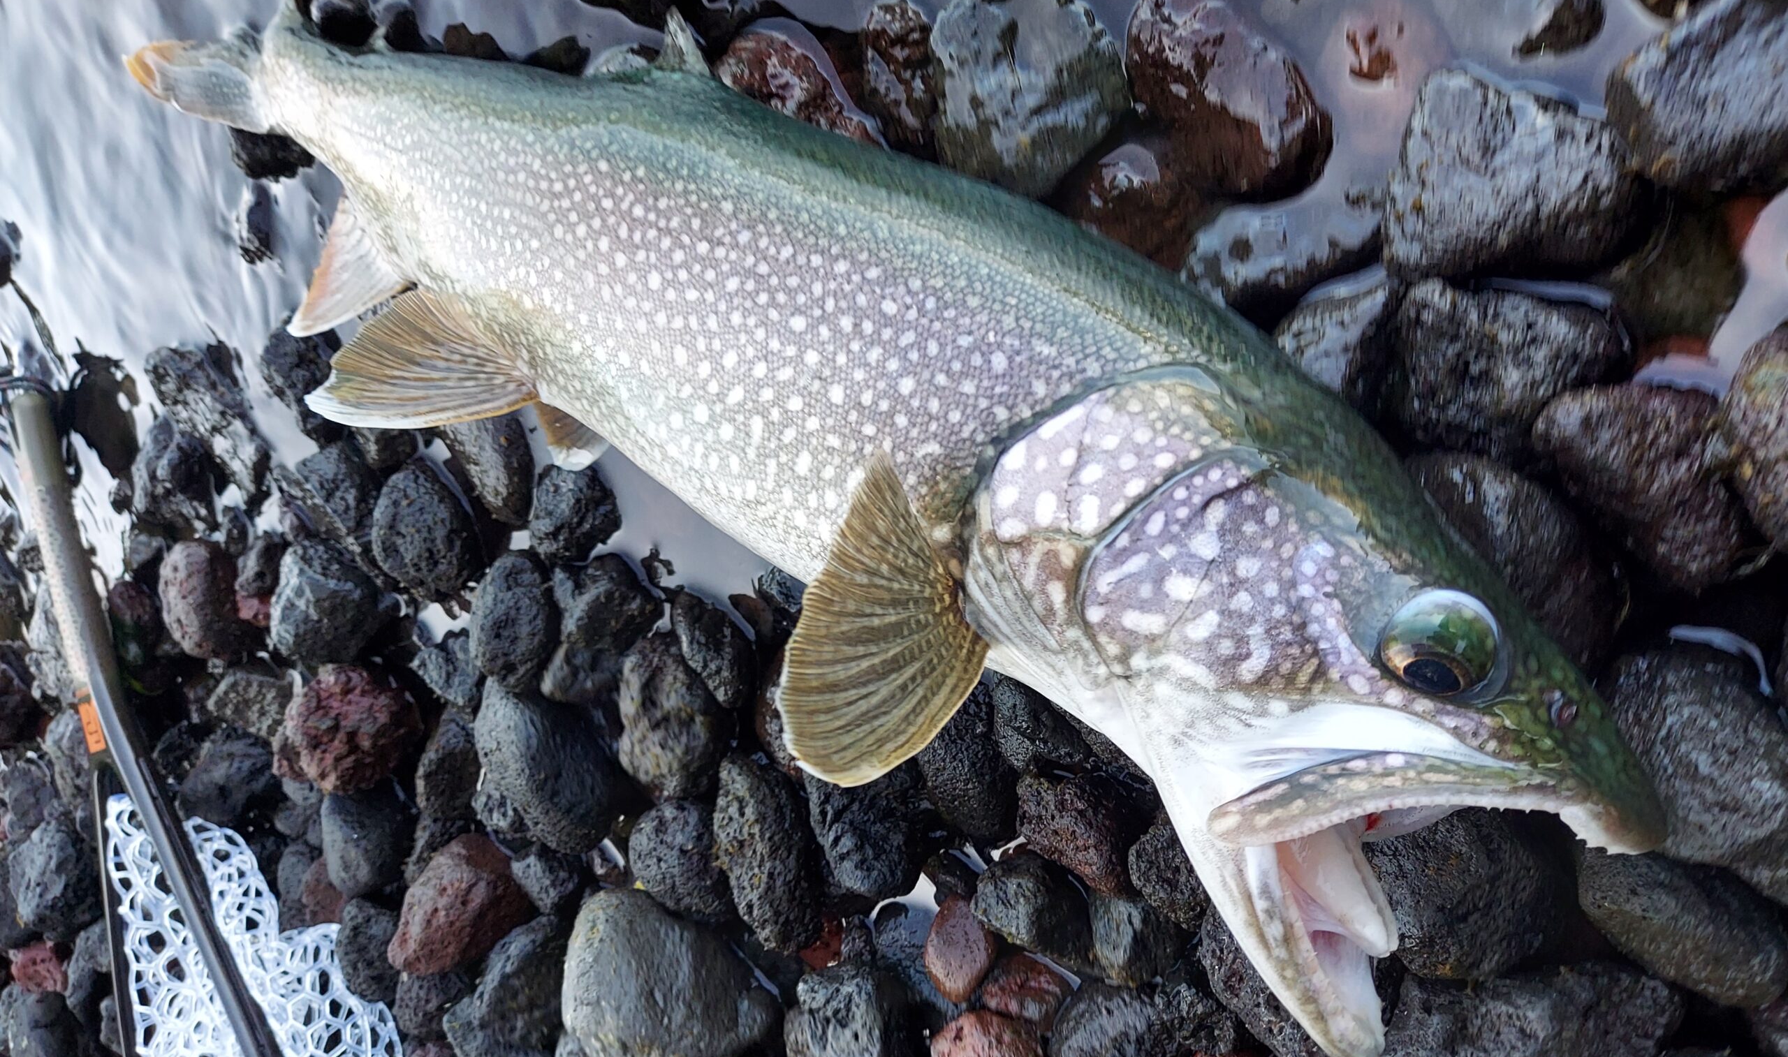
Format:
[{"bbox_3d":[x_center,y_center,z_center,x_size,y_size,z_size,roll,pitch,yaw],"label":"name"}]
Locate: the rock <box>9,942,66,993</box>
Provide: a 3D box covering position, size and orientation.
[{"bbox_3d":[-0.576,0.296,0.869,0.045,0.030,0.032,0,90,38],"label":"rock"}]

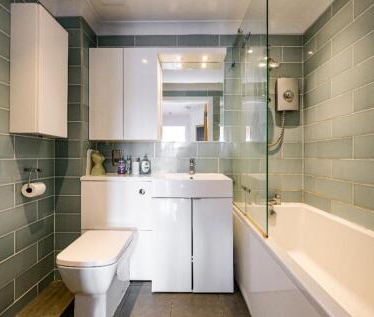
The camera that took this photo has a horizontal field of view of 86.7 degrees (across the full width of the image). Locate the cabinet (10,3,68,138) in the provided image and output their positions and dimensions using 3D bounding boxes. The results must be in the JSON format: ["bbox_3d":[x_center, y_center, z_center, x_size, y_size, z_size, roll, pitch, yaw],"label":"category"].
[{"bbox_3d":[-1.011,-0.563,1.385,0.171,0.808,0.312,0,0,0],"label":"cabinet"}]

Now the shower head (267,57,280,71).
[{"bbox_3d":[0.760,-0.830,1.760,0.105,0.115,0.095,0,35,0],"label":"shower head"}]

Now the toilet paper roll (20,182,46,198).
[{"bbox_3d":[-1.028,0.210,1.345,0.100,0.100,0.100,0,0,0],"label":"toilet paper roll"}]

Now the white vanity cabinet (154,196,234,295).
[{"bbox_3d":[0.047,0.641,1.681,0.604,0.709,0.421,0,0,0],"label":"white vanity cabinet"}]

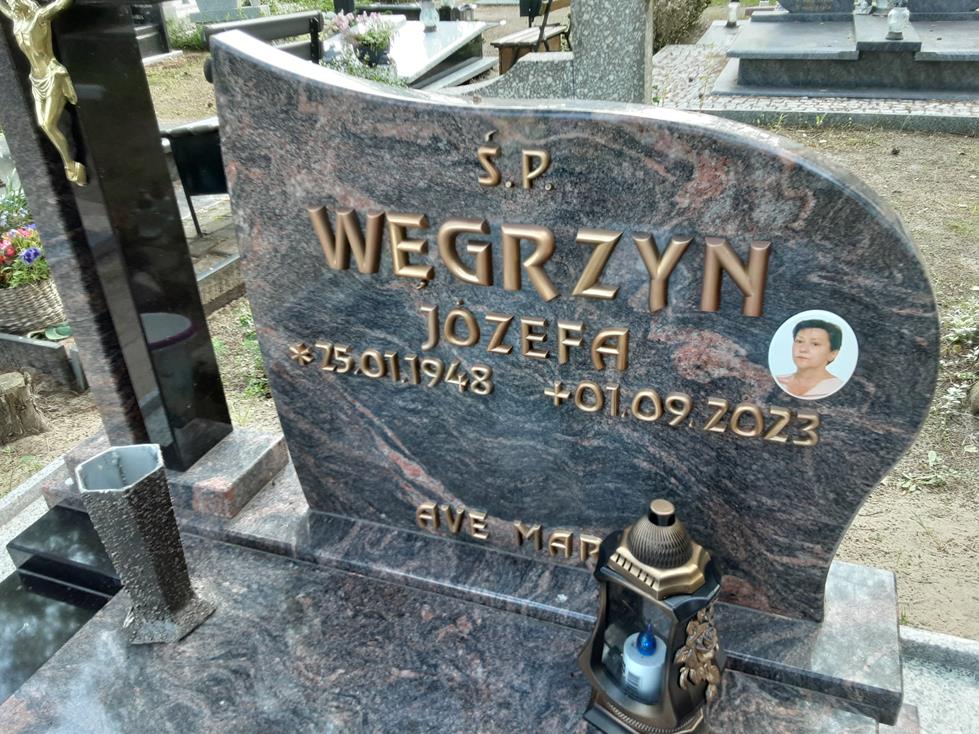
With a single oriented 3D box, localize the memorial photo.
[{"bbox_3d":[0.314,-0.009,0.772,0.081,0.101,0.008,8,32,20],"label":"memorial photo"}]

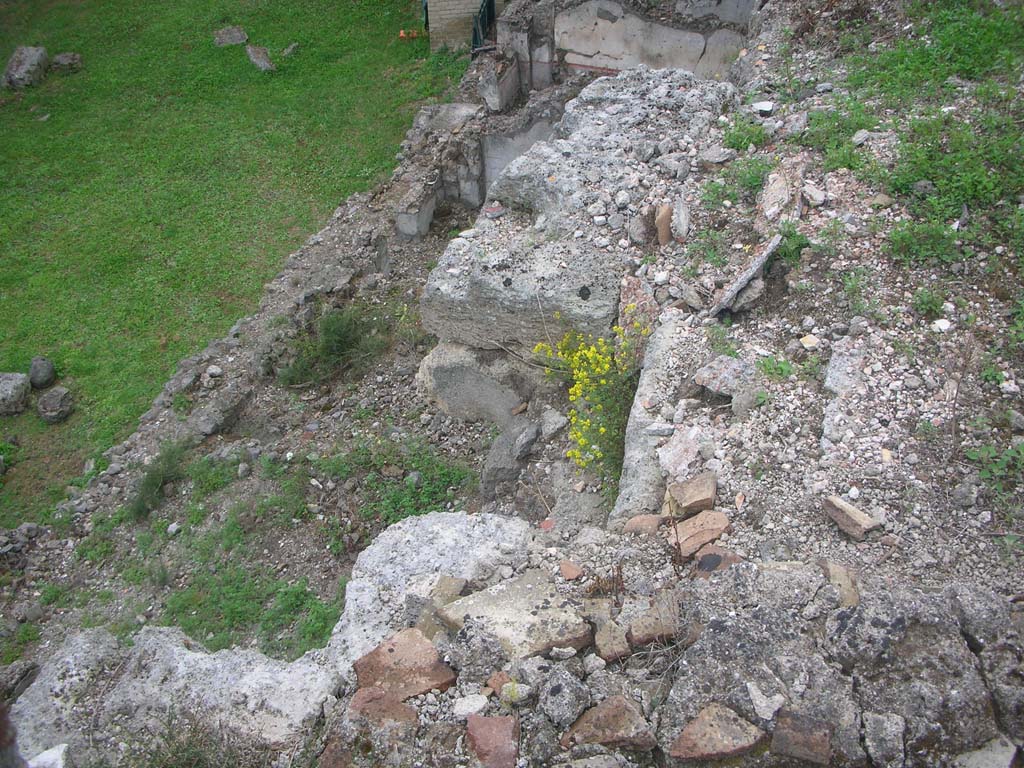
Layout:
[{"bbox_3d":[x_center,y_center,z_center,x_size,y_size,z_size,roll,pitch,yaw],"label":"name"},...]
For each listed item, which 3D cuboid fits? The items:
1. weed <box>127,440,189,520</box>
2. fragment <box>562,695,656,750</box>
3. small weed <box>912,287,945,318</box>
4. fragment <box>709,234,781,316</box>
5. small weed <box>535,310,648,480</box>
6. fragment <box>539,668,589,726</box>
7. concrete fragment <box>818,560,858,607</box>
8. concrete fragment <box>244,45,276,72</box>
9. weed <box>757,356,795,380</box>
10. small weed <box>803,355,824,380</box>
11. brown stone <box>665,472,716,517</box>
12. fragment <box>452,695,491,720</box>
[{"bbox_3d":[-1.960,0.533,5.750,0.290,0.260,0.360,-1,36,0],"label":"weed"},{"bbox_3d":[0.199,0.695,2.128,0.189,0.065,0.106,-1,31,0],"label":"fragment"},{"bbox_3d":[1.386,-0.271,3.445,0.078,0.065,0.070,15,40,20],"label":"small weed"},{"bbox_3d":[0.857,-0.378,3.786,0.080,0.140,0.510,22,38,32],"label":"fragment"},{"bbox_3d":[0.250,0.037,3.305,0.330,0.430,0.300,2,37,4],"label":"small weed"},{"bbox_3d":[0.110,0.655,2.173,0.108,0.090,0.121,-1,31,0],"label":"fragment"},{"bbox_3d":[0.825,0.505,2.630,0.065,0.050,0.135,-16,39,-20],"label":"concrete fragment"},{"bbox_3d":[-3.617,-4.662,14.818,0.270,0.120,0.780,-17,40,-19],"label":"concrete fragment"},{"bbox_3d":[0.915,-0.054,3.600,0.130,0.050,0.095,-1,36,0],"label":"weed"},{"bbox_3d":[1.048,-0.058,3.600,0.075,0.060,0.075,-1,36,0],"label":"small weed"},{"bbox_3d":[0.483,0.298,2.793,0.110,0.065,0.070,-11,38,-12],"label":"brown stone"},{"bbox_3d":[-0.092,0.737,2.360,0.085,0.040,0.052,-10,37,-12],"label":"fragment"}]

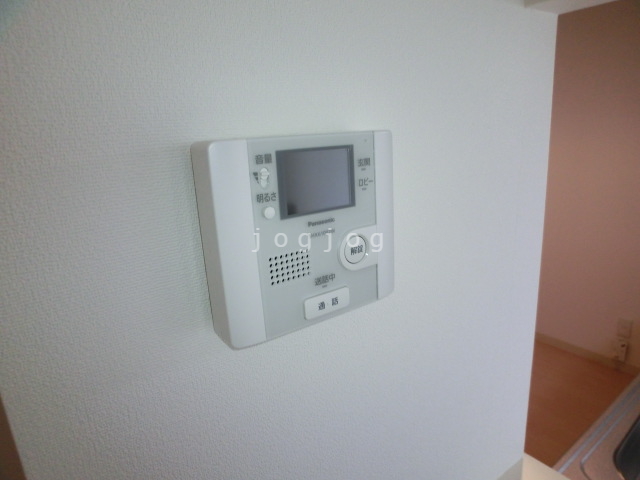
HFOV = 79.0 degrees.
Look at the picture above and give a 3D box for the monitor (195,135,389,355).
[{"bbox_3d":[-0.013,-0.009,0.330,0.165,0.152,0.040,-13,16,-32],"label":"monitor"}]

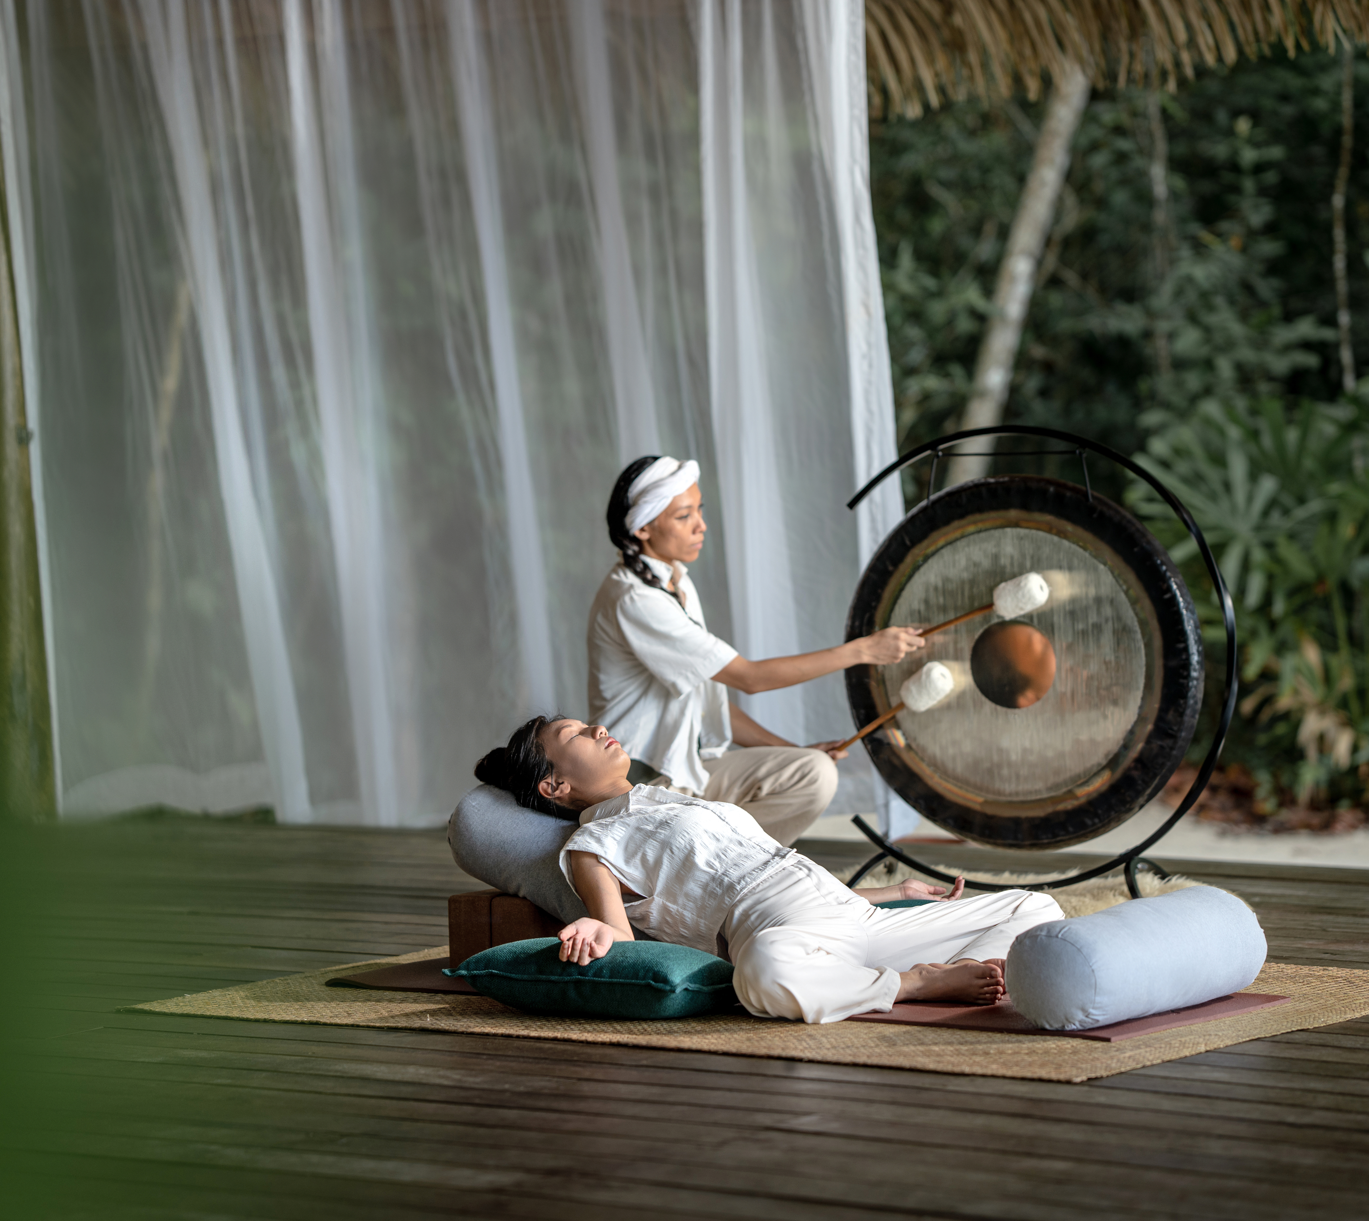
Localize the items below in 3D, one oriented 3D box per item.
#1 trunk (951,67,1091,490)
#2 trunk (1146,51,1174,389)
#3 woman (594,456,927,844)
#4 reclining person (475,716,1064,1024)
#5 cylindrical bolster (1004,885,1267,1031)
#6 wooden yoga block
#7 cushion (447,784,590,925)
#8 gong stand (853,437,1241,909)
[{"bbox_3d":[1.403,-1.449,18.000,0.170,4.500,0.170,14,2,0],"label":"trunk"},{"bbox_3d":[2.152,-1.622,19.500,0.085,4.200,0.085,-3,2,0],"label":"trunk"},{"bbox_3d":[0.154,0.174,9.620,0.750,1.000,0.600,-1,2,12],"label":"woman"},{"bbox_3d":[0.136,0.526,8.520,1.280,0.380,0.980,17,12,33],"label":"reclining person"},{"bbox_3d":[0.827,0.631,7.840,0.212,0.212,0.620,0,3,37],"label":"cylindrical bolster"},{"bbox_3d":[-0.327,0.651,8.760,0.204,0.152,0.220,0,3,35],"label":"wooden yoga block"},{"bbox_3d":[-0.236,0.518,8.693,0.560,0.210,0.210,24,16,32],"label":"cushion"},{"bbox_3d":[0.809,0.129,9.800,0.930,1.090,0.470,-1,2,17],"label":"gong stand"}]

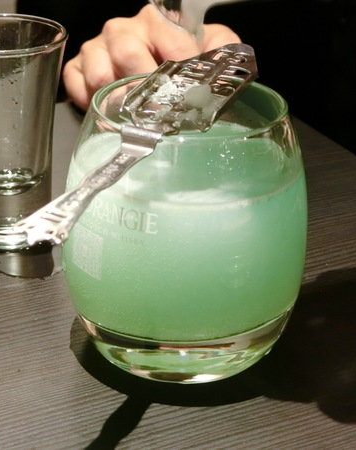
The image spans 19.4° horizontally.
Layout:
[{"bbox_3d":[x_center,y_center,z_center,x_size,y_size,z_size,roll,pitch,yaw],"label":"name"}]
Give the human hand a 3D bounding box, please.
[{"bbox_3d":[-0.018,-0.109,0.625,0.100,0.070,0.090,6,27,10],"label":"human hand"}]

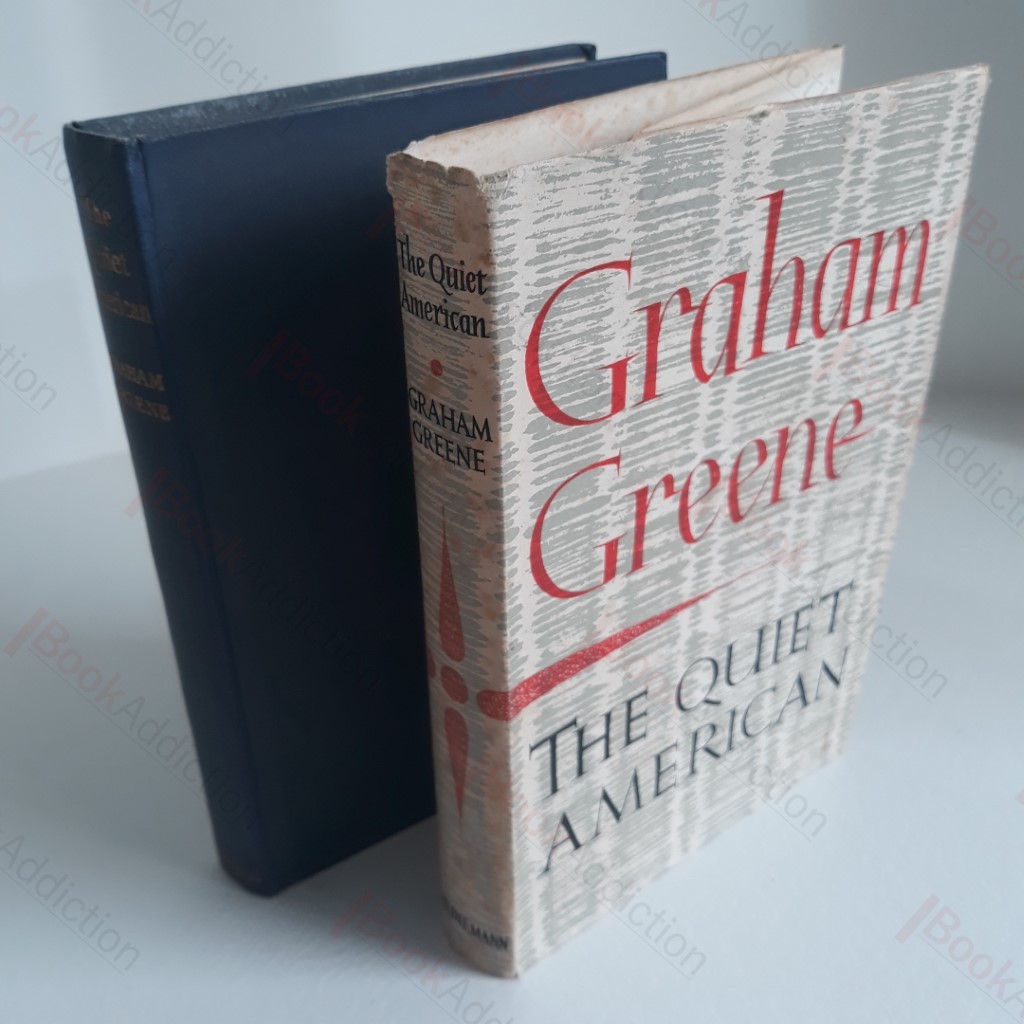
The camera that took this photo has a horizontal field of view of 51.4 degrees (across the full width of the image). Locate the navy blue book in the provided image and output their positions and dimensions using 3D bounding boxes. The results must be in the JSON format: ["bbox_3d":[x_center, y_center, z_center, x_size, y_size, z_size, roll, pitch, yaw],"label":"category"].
[{"bbox_3d":[-0.021,-0.006,0.268,0.129,0.193,0.026,-23,38,-30],"label":"navy blue book"}]

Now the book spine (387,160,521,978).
[{"bbox_3d":[-0.008,0.027,0.215,0.023,0.194,0.012,25,41,35],"label":"book spine"}]

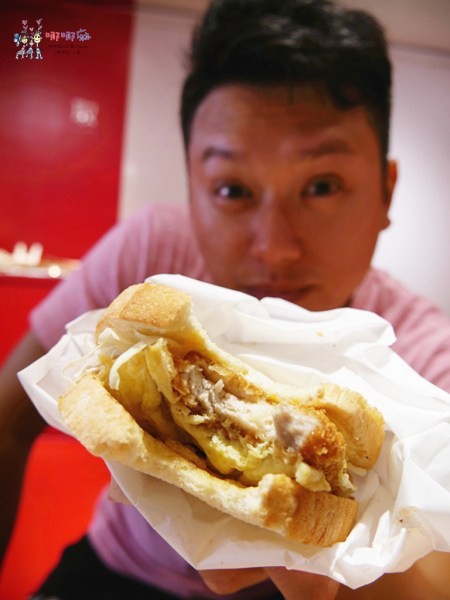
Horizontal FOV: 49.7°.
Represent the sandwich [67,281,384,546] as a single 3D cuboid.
[{"bbox_3d":[-0.006,0.055,0.238,0.117,0.063,0.098,25,-12,0],"label":"sandwich"}]

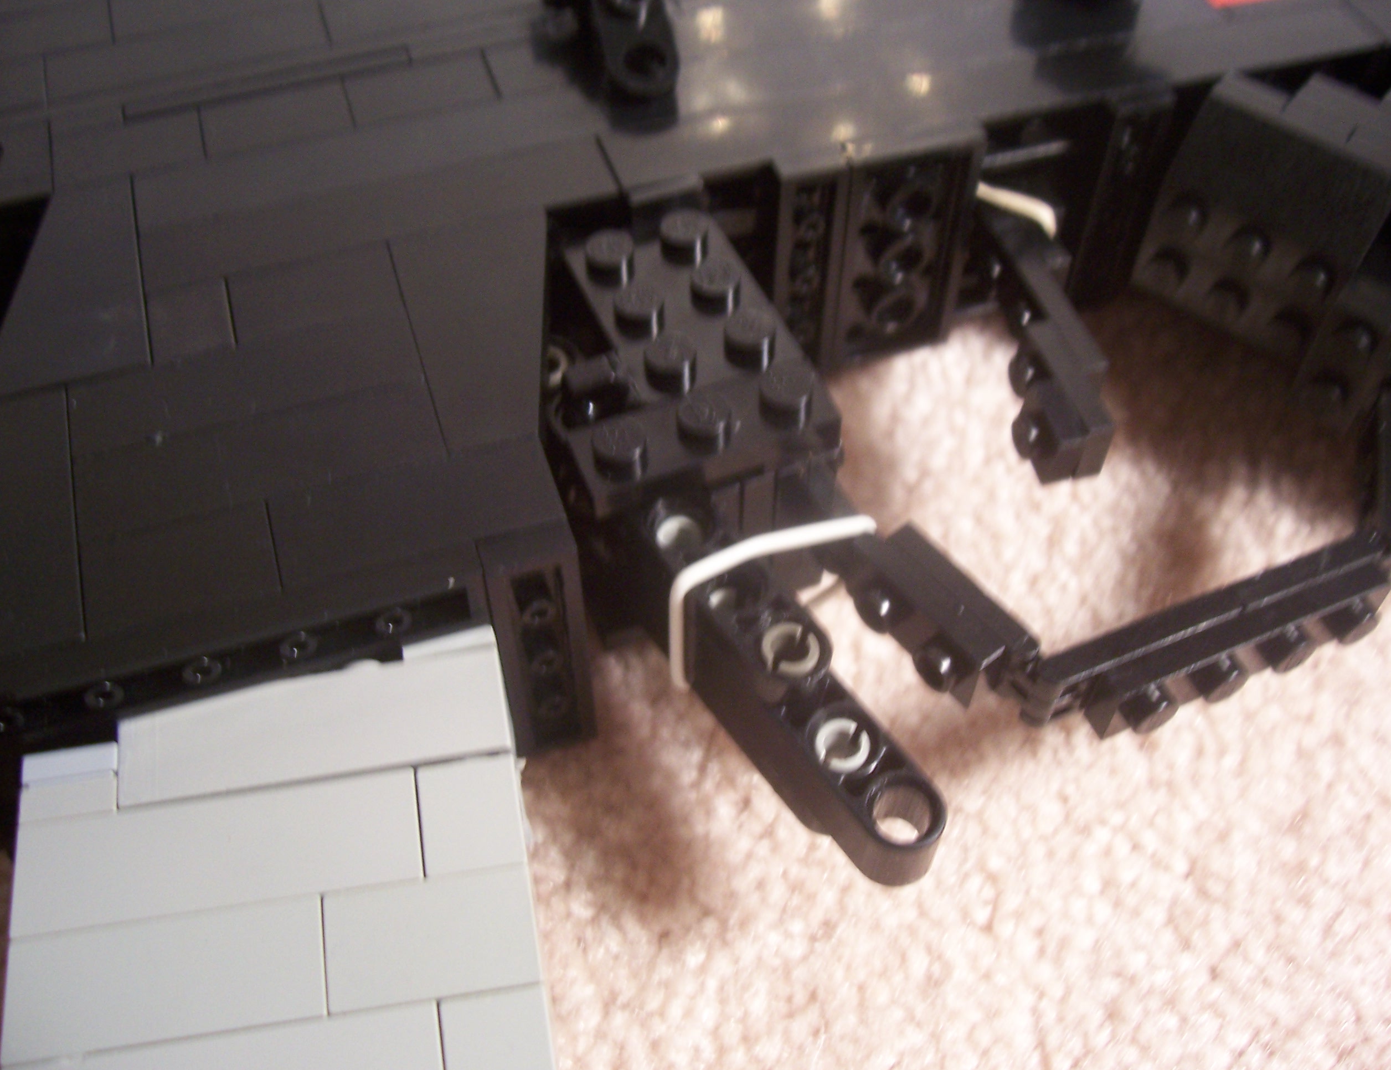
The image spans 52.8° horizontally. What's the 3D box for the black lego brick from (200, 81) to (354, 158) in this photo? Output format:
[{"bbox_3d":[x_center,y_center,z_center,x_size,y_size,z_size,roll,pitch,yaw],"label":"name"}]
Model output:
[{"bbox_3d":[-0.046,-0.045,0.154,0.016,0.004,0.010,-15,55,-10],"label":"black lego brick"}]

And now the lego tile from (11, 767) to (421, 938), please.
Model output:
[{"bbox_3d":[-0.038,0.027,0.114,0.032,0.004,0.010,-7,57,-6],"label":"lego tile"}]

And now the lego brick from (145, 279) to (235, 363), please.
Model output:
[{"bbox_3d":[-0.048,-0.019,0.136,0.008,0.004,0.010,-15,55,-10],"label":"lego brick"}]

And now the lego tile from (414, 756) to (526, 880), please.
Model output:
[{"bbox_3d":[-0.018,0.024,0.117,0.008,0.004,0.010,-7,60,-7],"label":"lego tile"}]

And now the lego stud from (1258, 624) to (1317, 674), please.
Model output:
[{"bbox_3d":[0.058,0.011,0.137,0.005,0.005,0.002,-20,56,-13],"label":"lego stud"}]

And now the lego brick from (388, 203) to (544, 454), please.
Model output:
[{"bbox_3d":[-0.019,-0.018,0.136,0.016,0.006,0.029,-15,55,-10],"label":"lego brick"}]

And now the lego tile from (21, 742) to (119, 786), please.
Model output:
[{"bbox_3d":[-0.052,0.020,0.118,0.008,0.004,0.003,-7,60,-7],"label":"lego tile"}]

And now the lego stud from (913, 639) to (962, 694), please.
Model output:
[{"bbox_3d":[0.023,0.012,0.132,0.002,0.005,0.005,-34,60,-20],"label":"lego stud"}]

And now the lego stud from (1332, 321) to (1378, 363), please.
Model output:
[{"bbox_3d":[0.073,-0.021,0.154,0.005,0.005,0.002,36,62,24],"label":"lego stud"}]

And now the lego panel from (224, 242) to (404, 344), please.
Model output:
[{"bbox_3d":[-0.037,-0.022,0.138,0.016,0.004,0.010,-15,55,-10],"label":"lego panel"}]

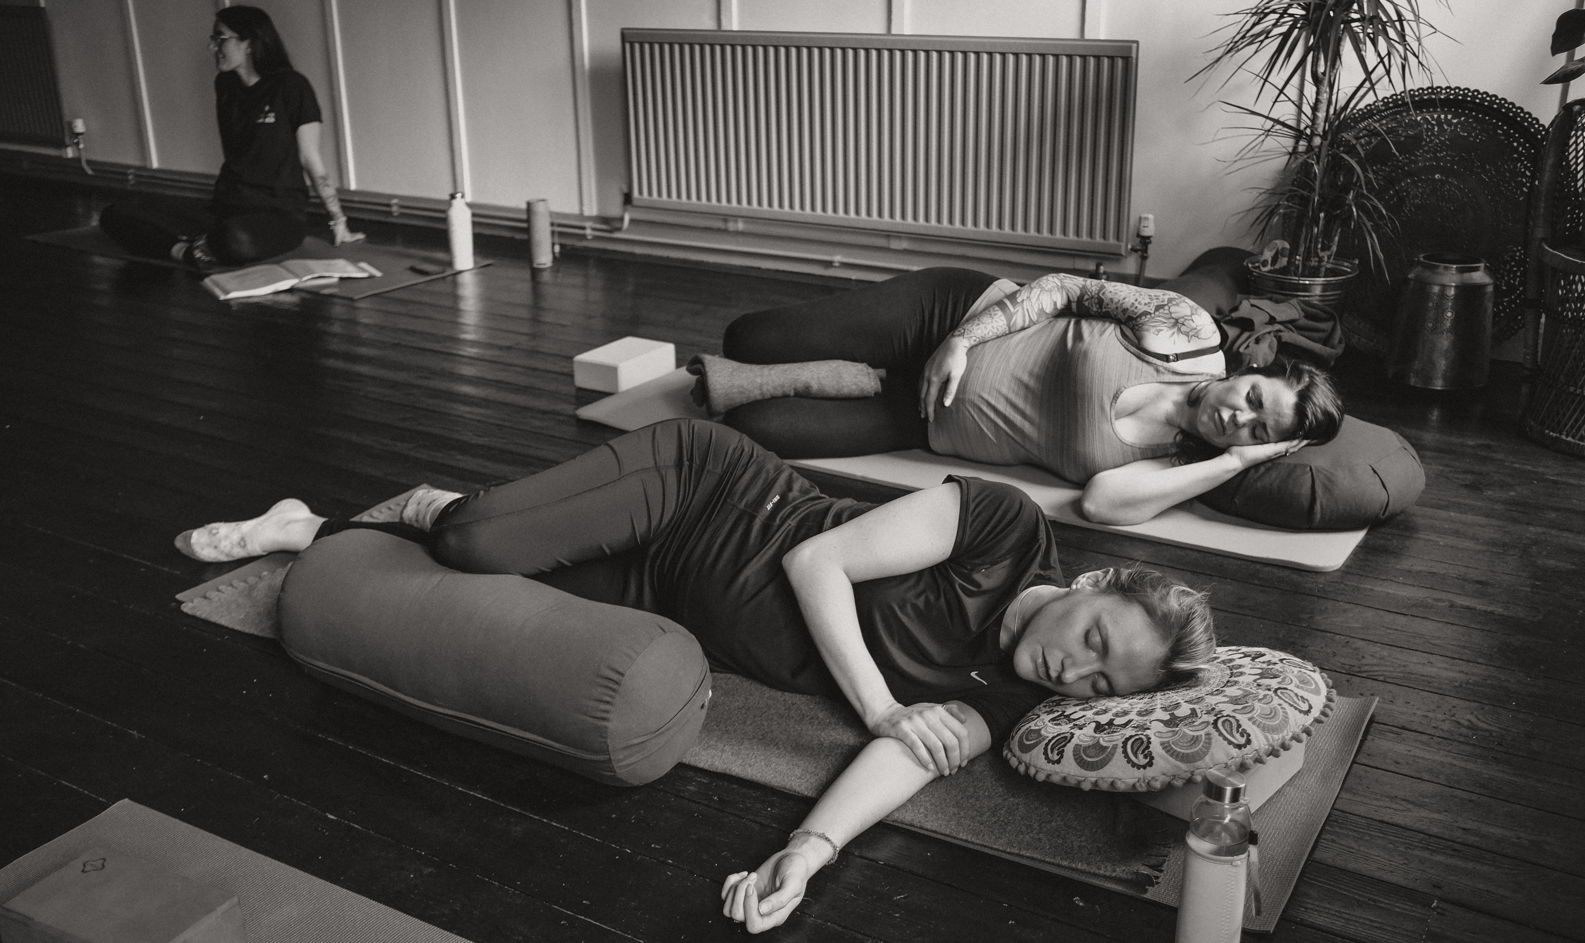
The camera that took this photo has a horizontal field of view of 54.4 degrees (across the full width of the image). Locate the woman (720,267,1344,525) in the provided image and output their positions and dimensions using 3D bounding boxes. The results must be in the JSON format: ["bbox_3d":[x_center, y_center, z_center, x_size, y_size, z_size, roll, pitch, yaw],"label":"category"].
[{"bbox_3d":[0.406,-0.216,3.107,1.360,0.400,0.580,13,25,35],"label":"woman"}]

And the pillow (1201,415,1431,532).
[{"bbox_3d":[0.950,-0.007,2.849,0.410,0.155,0.410,11,24,31],"label":"pillow"}]

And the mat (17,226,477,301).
[{"bbox_3d":[-1.896,-0.777,5.363,1.830,0.008,0.575,13,24,33],"label":"mat"}]

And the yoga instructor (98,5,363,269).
[{"bbox_3d":[-1.933,-1.158,5.241,0.900,0.810,0.660,10,23,28],"label":"yoga instructor"}]

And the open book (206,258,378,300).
[{"bbox_3d":[-1.606,-0.624,4.869,0.500,0.050,0.260,-16,25,-34],"label":"open book"}]

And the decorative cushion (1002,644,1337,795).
[{"bbox_3d":[0.471,0.302,1.954,0.410,0.130,0.410,-3,16,35],"label":"decorative cushion"}]

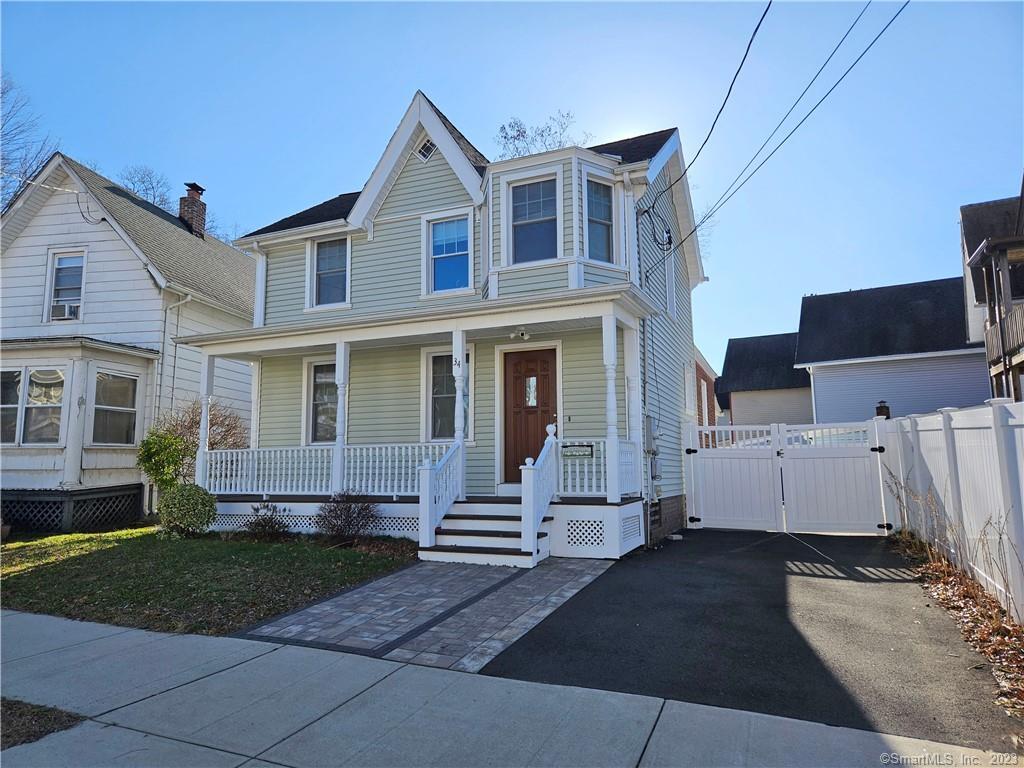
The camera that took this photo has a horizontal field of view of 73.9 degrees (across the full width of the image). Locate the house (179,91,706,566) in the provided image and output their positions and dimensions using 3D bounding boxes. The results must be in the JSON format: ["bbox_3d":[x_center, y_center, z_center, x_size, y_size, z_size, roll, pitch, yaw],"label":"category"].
[{"bbox_3d":[-0.691,-0.934,12.887,7.670,7.350,8.020,-4,-8,23],"label":"house"}]

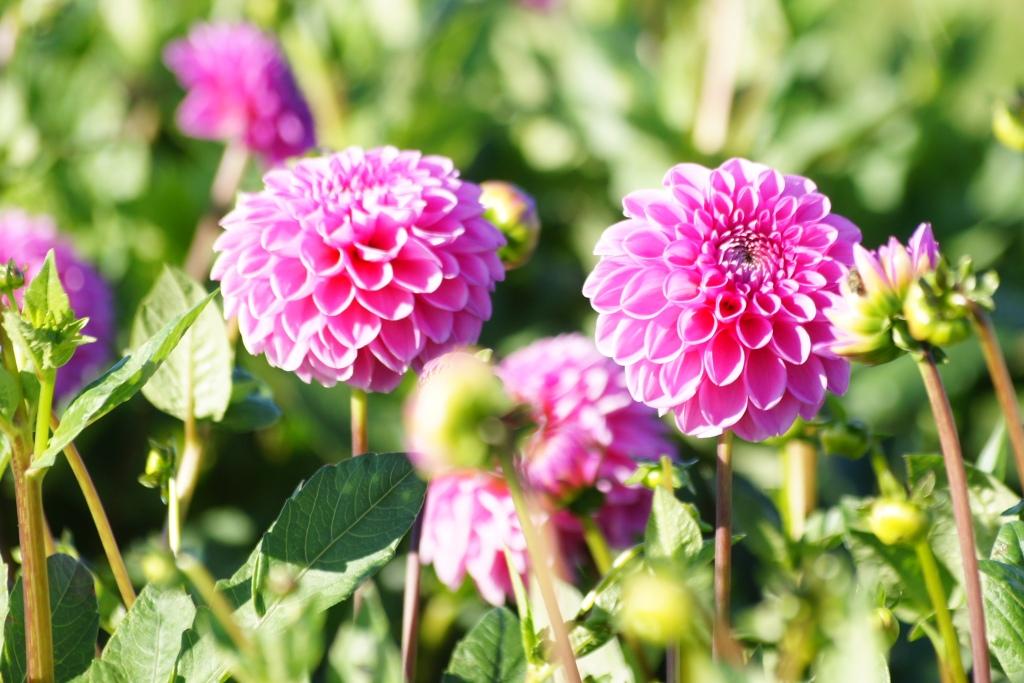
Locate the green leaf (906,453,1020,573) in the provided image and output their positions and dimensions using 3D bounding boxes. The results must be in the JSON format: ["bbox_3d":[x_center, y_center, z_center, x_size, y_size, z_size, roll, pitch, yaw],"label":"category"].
[{"bbox_3d":[0.178,0.068,3.380,0.045,0.045,0.030,0,10,0],"label":"green leaf"}]

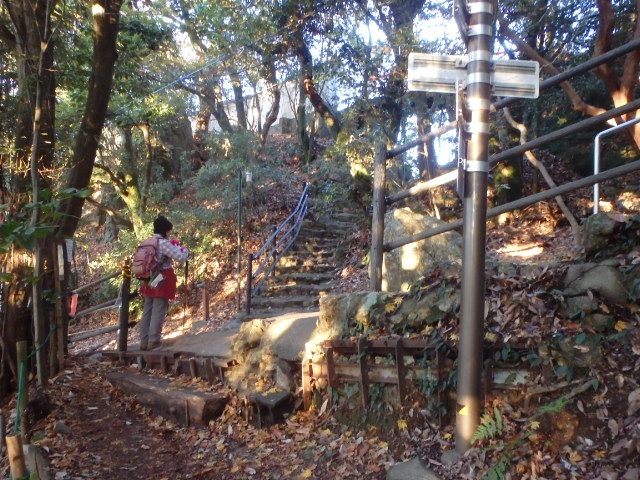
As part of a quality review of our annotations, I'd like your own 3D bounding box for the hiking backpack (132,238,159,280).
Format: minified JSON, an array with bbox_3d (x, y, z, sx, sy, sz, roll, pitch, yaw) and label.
[{"bbox_3d":[-1.997,0.209,5.900,0.275,0.470,0.195,2,-11,33],"label":"hiking backpack"}]

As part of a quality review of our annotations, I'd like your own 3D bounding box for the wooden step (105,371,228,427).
[{"bbox_3d":[-1.672,1.673,5.509,1.389,0.260,0.280,2,0,27],"label":"wooden step"}]

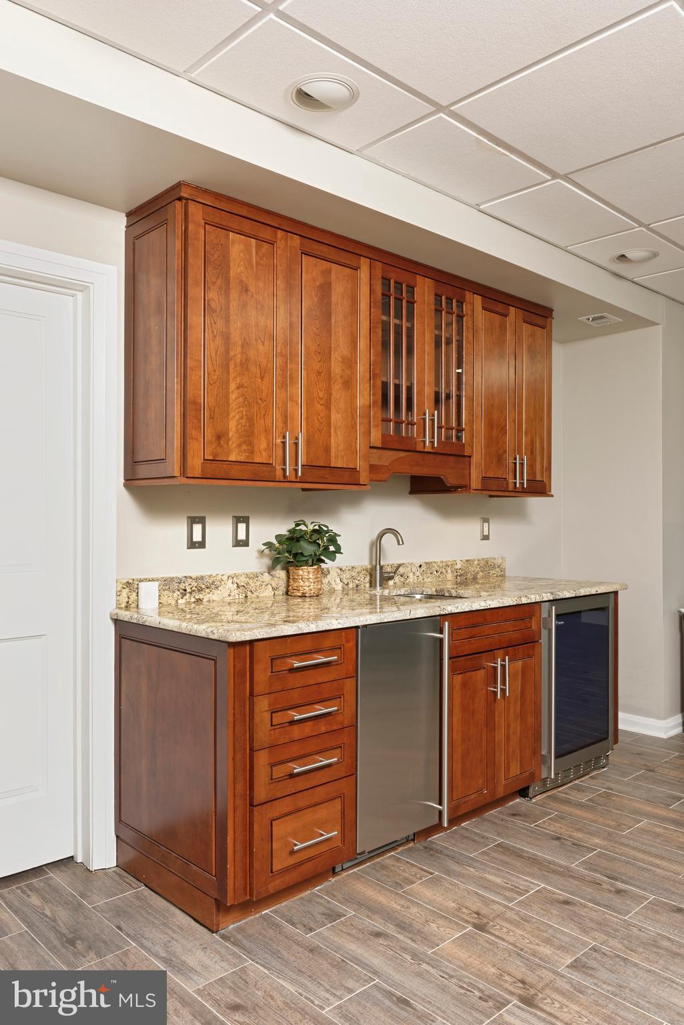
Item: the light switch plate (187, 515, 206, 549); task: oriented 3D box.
[{"bbox_3d":[-0.586,0.083,2.771,0.083,0.131,0.009,0,0,-40],"label":"light switch plate"}]

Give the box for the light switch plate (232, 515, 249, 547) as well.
[{"bbox_3d":[-0.426,0.081,2.880,0.083,0.130,0.010,0,0,-41],"label":"light switch plate"}]

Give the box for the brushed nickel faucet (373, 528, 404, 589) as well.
[{"bbox_3d":[0.259,0.228,3.282,0.132,0.277,0.169,0,0,-43],"label":"brushed nickel faucet"}]

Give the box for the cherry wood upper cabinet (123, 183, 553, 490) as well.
[{"bbox_3d":[0.187,-0.610,3.186,2.284,1.035,0.365,0,0,-41],"label":"cherry wood upper cabinet"}]

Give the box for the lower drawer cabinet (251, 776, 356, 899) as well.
[{"bbox_3d":[-0.243,1.075,2.403,0.431,0.296,0.406,0,0,-41],"label":"lower drawer cabinet"}]

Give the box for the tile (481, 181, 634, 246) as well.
[{"bbox_3d":[0.873,-1.173,2.705,0.600,0.018,0.315,0,0,-41],"label":"tile"}]

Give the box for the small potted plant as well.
[{"bbox_3d":[-0.170,0.195,2.930,0.310,0.330,0.270,0,0,-41],"label":"small potted plant"}]

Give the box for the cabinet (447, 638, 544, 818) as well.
[{"bbox_3d":[0.468,0.910,3.118,0.665,0.633,0.585,0,0,-41],"label":"cabinet"}]

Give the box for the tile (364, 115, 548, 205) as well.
[{"bbox_3d":[0.404,-1.150,2.257,0.595,0.018,0.323,0,0,-42],"label":"tile"}]

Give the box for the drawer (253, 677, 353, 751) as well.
[{"bbox_3d":[-0.248,0.662,2.414,0.430,0.168,0.400,0,0,-41],"label":"drawer"}]

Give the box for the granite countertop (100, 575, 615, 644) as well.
[{"bbox_3d":[0.318,0.374,3.030,2.420,0.042,0.720,0,0,-41],"label":"granite countertop"}]

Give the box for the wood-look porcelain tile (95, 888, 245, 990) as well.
[{"bbox_3d":[-0.556,1.325,2.160,0.195,0.012,0.600,0,0,-41],"label":"wood-look porcelain tile"}]

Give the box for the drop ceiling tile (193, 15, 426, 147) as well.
[{"bbox_3d":[-0.060,-1.173,1.900,0.600,0.018,0.315,0,0,-41],"label":"drop ceiling tile"}]

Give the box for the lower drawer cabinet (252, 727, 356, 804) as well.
[{"bbox_3d":[-0.242,0.839,2.404,0.431,0.172,0.406,0,0,-41],"label":"lower drawer cabinet"}]

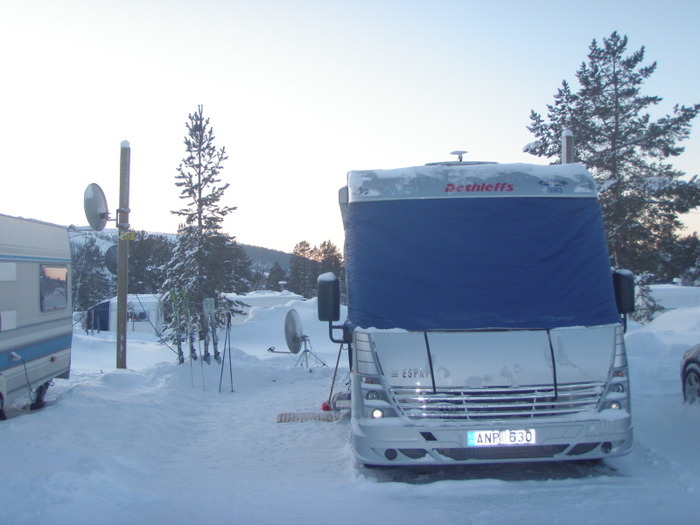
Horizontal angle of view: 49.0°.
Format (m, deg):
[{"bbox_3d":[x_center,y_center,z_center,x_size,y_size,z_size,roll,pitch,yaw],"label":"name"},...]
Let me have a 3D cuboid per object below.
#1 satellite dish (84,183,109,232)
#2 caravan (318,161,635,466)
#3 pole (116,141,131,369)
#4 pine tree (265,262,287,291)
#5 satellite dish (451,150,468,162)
[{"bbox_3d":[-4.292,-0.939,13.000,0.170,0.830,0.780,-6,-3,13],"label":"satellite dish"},{"bbox_3d":[1.110,0.390,9.300,2.450,2.850,6.900,-1,-1,-1],"label":"caravan"},{"bbox_3d":[-3.847,-0.138,13.070,0.170,3.860,0.170,0,-2,0],"label":"pole"},{"bbox_3d":[-5.623,1.208,58.000,1.700,2.600,1.700,0,-2,0],"label":"pine tree"},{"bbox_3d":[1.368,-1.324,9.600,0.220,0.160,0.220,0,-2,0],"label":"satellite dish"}]

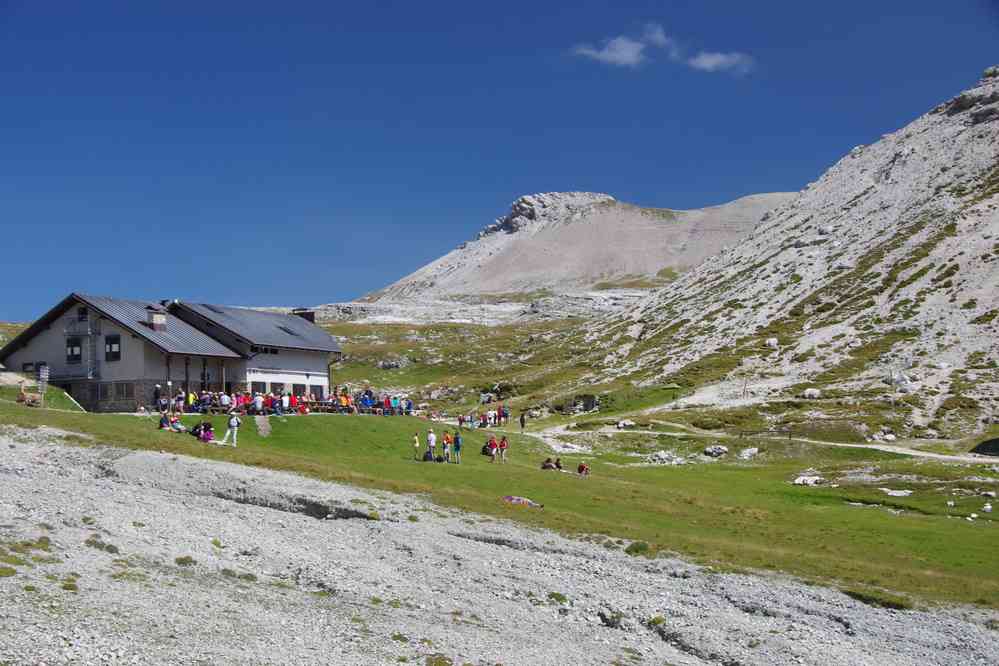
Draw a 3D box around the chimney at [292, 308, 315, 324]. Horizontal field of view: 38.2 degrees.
[{"bbox_3d":[-15.882,-1.333,118.000,1.850,1.250,0.800,-2,-5,37],"label":"chimney"}]

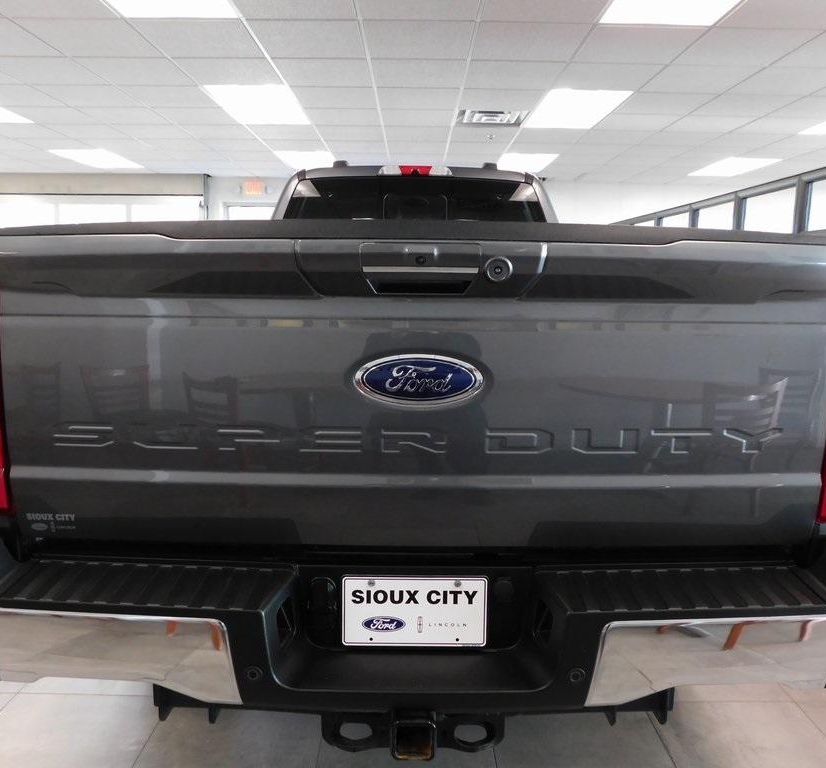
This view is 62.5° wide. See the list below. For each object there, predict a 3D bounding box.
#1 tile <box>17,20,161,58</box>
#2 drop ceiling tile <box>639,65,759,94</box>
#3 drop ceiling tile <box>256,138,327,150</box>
[{"bbox_3d":[-1.791,-1.953,3.813,0.605,0.020,0.605,1,9,0],"label":"tile"},{"bbox_3d":[1.852,-1.993,4.427,0.605,0.020,0.605,1,9,0],"label":"drop ceiling tile"},{"bbox_3d":[-1.171,-2.408,6.868,0.605,0.020,0.605,1,8,0],"label":"drop ceiling tile"}]

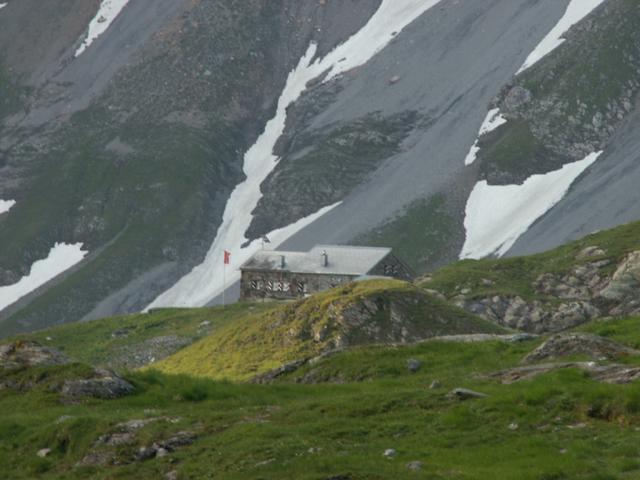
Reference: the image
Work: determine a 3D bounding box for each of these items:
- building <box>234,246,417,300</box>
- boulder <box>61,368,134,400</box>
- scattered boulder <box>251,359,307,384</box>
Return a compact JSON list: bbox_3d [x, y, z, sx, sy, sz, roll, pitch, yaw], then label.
[{"bbox_3d":[0.939,4.383,470.000,20.000,7.300,10.000,2,1,37],"label":"building"},{"bbox_3d":[-10.671,6.930,180.000,3.500,1.500,2.400,2,1,0],"label":"boulder"},{"bbox_3d":[-2.211,7.007,200.000,2.900,1.350,2.000,2,1,0],"label":"scattered boulder"}]

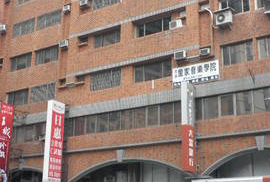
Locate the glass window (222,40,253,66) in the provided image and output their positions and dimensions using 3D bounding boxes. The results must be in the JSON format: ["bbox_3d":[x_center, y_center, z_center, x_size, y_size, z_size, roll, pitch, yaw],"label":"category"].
[{"bbox_3d":[6.307,-2.347,28.847,2.001,1.332,0.120,-10,-20,33],"label":"glass window"}]

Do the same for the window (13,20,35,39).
[{"bbox_3d":[-9.489,-5.329,39.994,2.617,1.260,0.150,-11,-22,32],"label":"window"}]

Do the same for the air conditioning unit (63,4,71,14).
[{"bbox_3d":[-5.581,-6.768,38.574,0.596,0.512,0.420,-10,-20,33],"label":"air conditioning unit"}]

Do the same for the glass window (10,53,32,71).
[{"bbox_3d":[-9.864,-2.501,40.586,2.722,1.328,0.120,-10,-20,33],"label":"glass window"}]

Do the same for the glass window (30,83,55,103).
[{"bbox_3d":[-7.463,0.165,38.014,2.740,1.364,0.120,-10,-20,33],"label":"glass window"}]

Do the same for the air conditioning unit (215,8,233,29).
[{"bbox_3d":[5.411,-4.392,28.510,0.880,0.730,0.360,-11,-22,32],"label":"air conditioning unit"}]

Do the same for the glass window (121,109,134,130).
[{"bbox_3d":[-0.524,2.007,31.883,1.069,1.308,0.100,-11,-20,32],"label":"glass window"}]

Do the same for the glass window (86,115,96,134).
[{"bbox_3d":[-3.191,2.494,34.439,0.896,1.371,0.100,-11,-22,32],"label":"glass window"}]

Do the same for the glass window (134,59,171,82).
[{"bbox_3d":[1.207,-1.315,31.106,2.844,1.208,0.150,-11,-22,32],"label":"glass window"}]

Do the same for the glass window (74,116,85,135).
[{"bbox_3d":[-4.076,2.672,34.995,0.976,1.370,0.100,-11,-22,32],"label":"glass window"}]

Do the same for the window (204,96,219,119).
[{"bbox_3d":[4.634,1.032,28.480,0.985,1.338,0.120,-10,-21,33],"label":"window"}]

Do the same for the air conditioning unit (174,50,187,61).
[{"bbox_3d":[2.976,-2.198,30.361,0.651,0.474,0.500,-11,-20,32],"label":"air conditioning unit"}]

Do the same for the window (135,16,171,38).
[{"bbox_3d":[1.230,-4.380,32.136,2.883,1.174,0.150,-11,-22,32],"label":"window"}]

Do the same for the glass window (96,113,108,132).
[{"bbox_3d":[-2.282,2.312,33.020,1.104,1.282,0.100,-11,-20,32],"label":"glass window"}]

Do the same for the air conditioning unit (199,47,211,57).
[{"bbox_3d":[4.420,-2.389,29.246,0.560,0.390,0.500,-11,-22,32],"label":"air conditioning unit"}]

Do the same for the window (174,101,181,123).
[{"bbox_3d":[2.967,1.380,30.092,0.989,1.364,0.120,-10,-20,33],"label":"window"}]

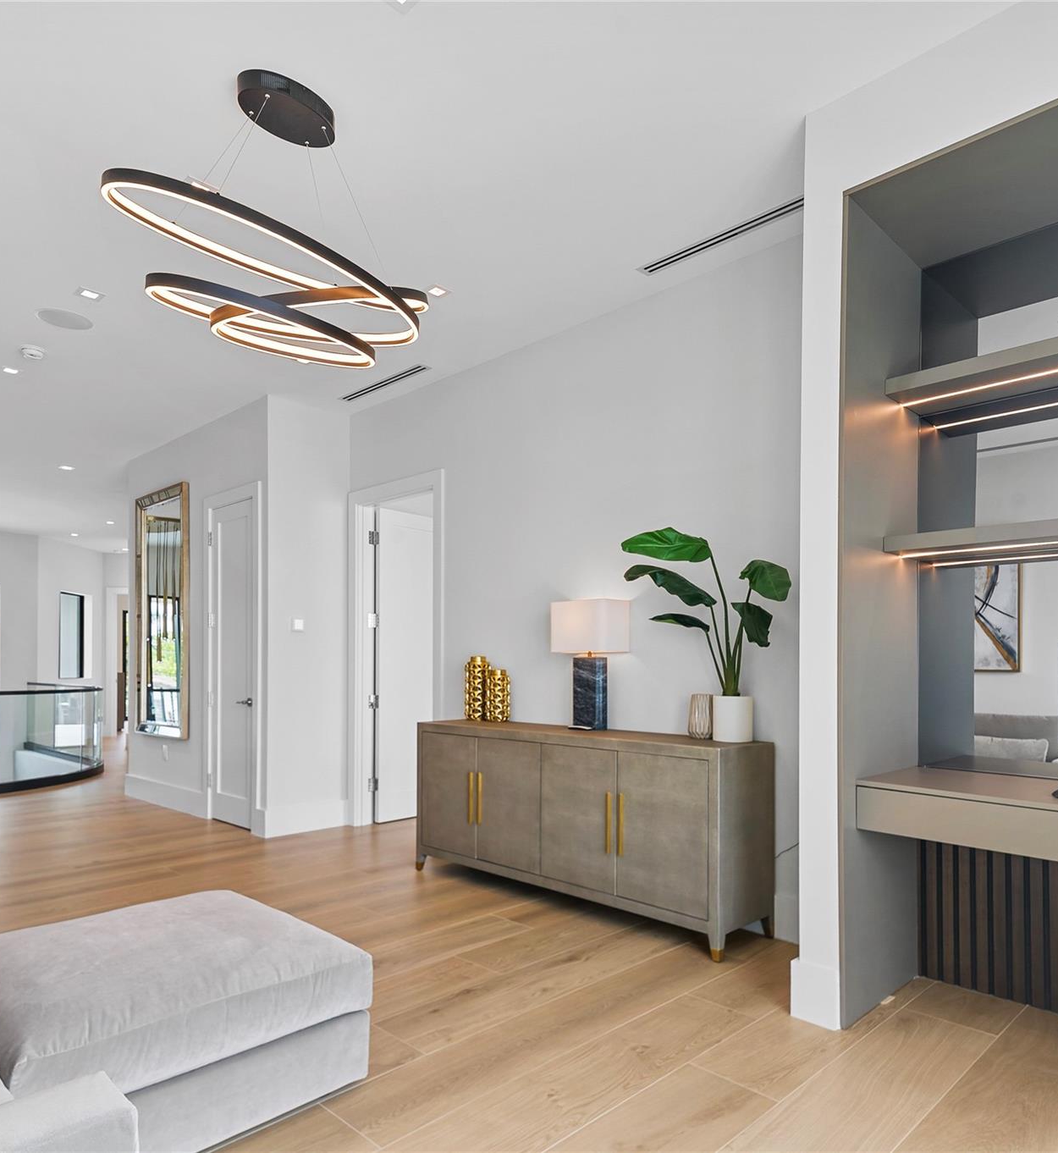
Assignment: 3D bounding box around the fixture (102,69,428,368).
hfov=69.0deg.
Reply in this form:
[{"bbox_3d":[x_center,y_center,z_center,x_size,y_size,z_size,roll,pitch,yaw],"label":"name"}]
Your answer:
[{"bbox_3d":[-0.788,-1.172,2.536,1.100,0.790,0.420,3,-4,-44],"label":"fixture"}]

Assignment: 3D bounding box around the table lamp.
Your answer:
[{"bbox_3d":[0.319,0.455,3.980,0.210,0.670,0.370,3,-4,-44],"label":"table lamp"}]

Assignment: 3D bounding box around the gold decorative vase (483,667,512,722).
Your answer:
[{"bbox_3d":[-0.178,0.685,4.460,0.165,0.310,0.165,0,-3,0],"label":"gold decorative vase"}]

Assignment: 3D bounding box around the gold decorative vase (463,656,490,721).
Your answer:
[{"bbox_3d":[-0.308,0.659,4.550,0.160,0.385,0.160,0,-3,0],"label":"gold decorative vase"}]

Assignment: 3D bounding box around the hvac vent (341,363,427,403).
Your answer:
[{"bbox_3d":[-0.985,-1.290,5.198,0.100,0.030,0.974,3,-4,-44],"label":"hvac vent"}]

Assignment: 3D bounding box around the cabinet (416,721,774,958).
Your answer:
[{"bbox_3d":[0.220,1.229,3.971,0.440,0.866,1.990,3,-4,-44],"label":"cabinet"}]

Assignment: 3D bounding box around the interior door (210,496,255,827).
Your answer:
[{"bbox_3d":[-2.183,0.637,5.702,0.045,2.390,0.620,3,-4,-44],"label":"interior door"}]

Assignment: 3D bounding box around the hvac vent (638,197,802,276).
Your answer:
[{"bbox_3d":[0.912,-1.487,3.303,0.100,0.030,1.050,3,-4,-44],"label":"hvac vent"}]

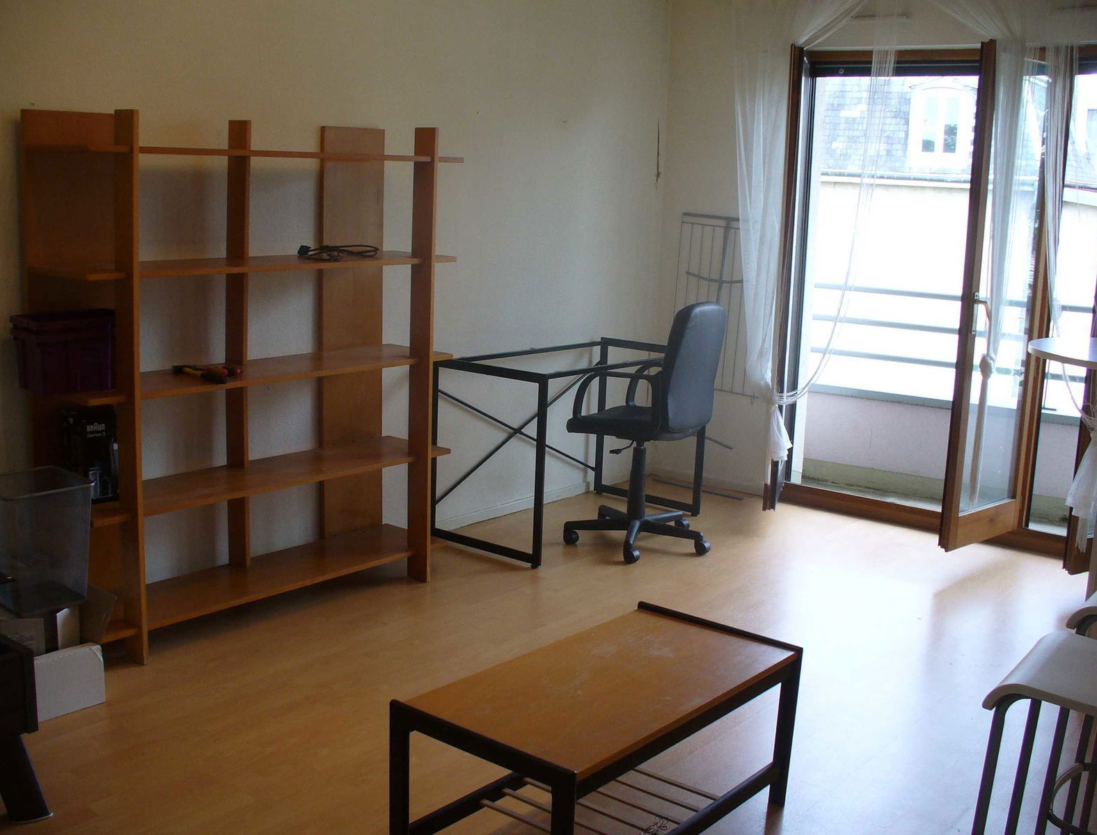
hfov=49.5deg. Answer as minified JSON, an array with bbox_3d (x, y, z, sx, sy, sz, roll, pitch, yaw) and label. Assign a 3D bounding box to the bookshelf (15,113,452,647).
[{"bbox_3d":[-0.925,-0.148,3.885,0.400,1.610,1.430,10,14,39],"label":"bookshelf"}]

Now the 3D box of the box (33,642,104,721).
[{"bbox_3d":[-1.347,0.698,3.196,0.170,0.175,0.240,10,14,39],"label":"box"}]

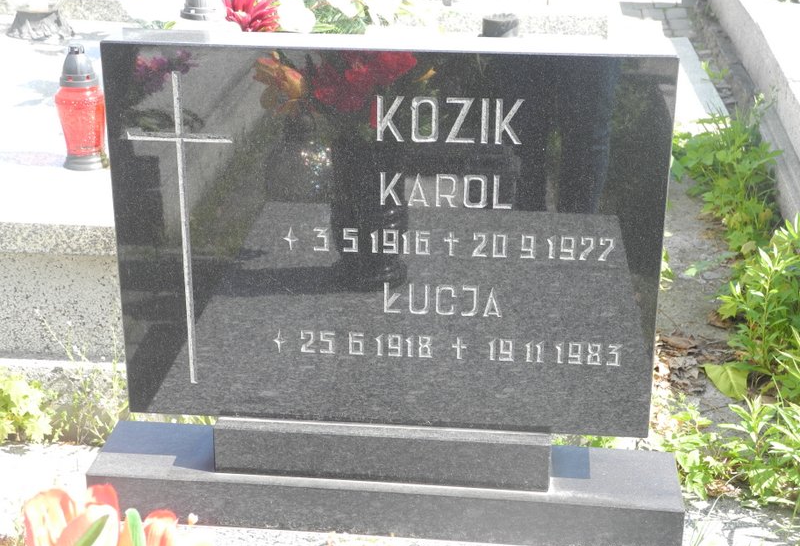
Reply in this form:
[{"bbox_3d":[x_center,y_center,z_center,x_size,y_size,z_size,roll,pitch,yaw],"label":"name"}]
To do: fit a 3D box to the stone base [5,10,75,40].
[{"bbox_3d":[-0.925,-0.644,3.603,0.169,0.067,0.169,2,22,5],"label":"stone base"}]

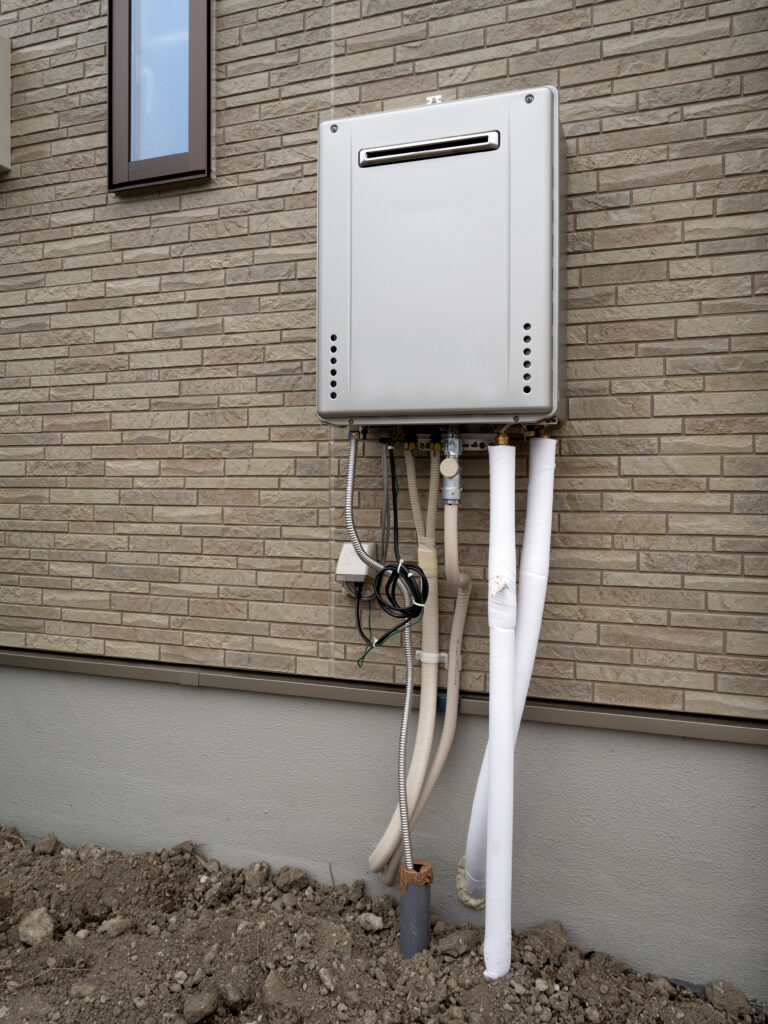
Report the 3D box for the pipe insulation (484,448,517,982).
[{"bbox_3d":[0.232,0.403,1.533,0.054,1.075,0.054,1,1,20],"label":"pipe insulation"}]

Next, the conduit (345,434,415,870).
[{"bbox_3d":[0.007,0.279,1.613,0.159,0.871,0.135,1,1,20],"label":"conduit"}]

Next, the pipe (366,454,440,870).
[{"bbox_3d":[0.044,0.357,1.698,0.191,0.980,0.164,1,1,20],"label":"pipe"}]

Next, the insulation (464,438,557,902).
[{"bbox_3d":[0.259,0.354,1.604,0.203,1.001,0.188,1,1,20],"label":"insulation"}]

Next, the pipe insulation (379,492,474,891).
[{"bbox_3d":[0.083,0.412,1.643,0.210,0.876,0.140,1,1,20],"label":"pipe insulation"}]

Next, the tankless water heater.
[{"bbox_3d":[0.126,-0.468,1.551,0.470,0.600,0.247,1,1,20],"label":"tankless water heater"}]

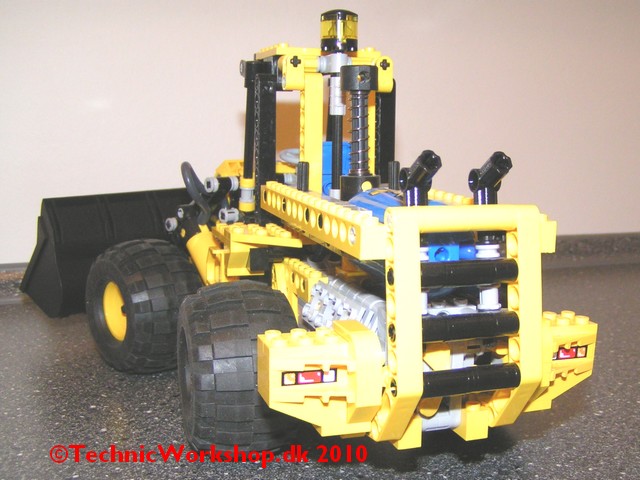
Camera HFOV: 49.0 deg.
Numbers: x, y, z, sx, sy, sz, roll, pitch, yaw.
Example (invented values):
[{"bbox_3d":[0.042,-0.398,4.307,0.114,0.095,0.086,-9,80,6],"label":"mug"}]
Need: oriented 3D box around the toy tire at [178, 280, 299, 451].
[{"bbox_3d":[-0.032,0.048,0.266,0.039,0.065,0.065,-2,12,-17],"label":"toy tire"}]

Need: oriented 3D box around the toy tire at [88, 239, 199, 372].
[{"bbox_3d":[-0.084,0.032,0.341,0.039,0.065,0.065,-9,15,-41],"label":"toy tire"}]

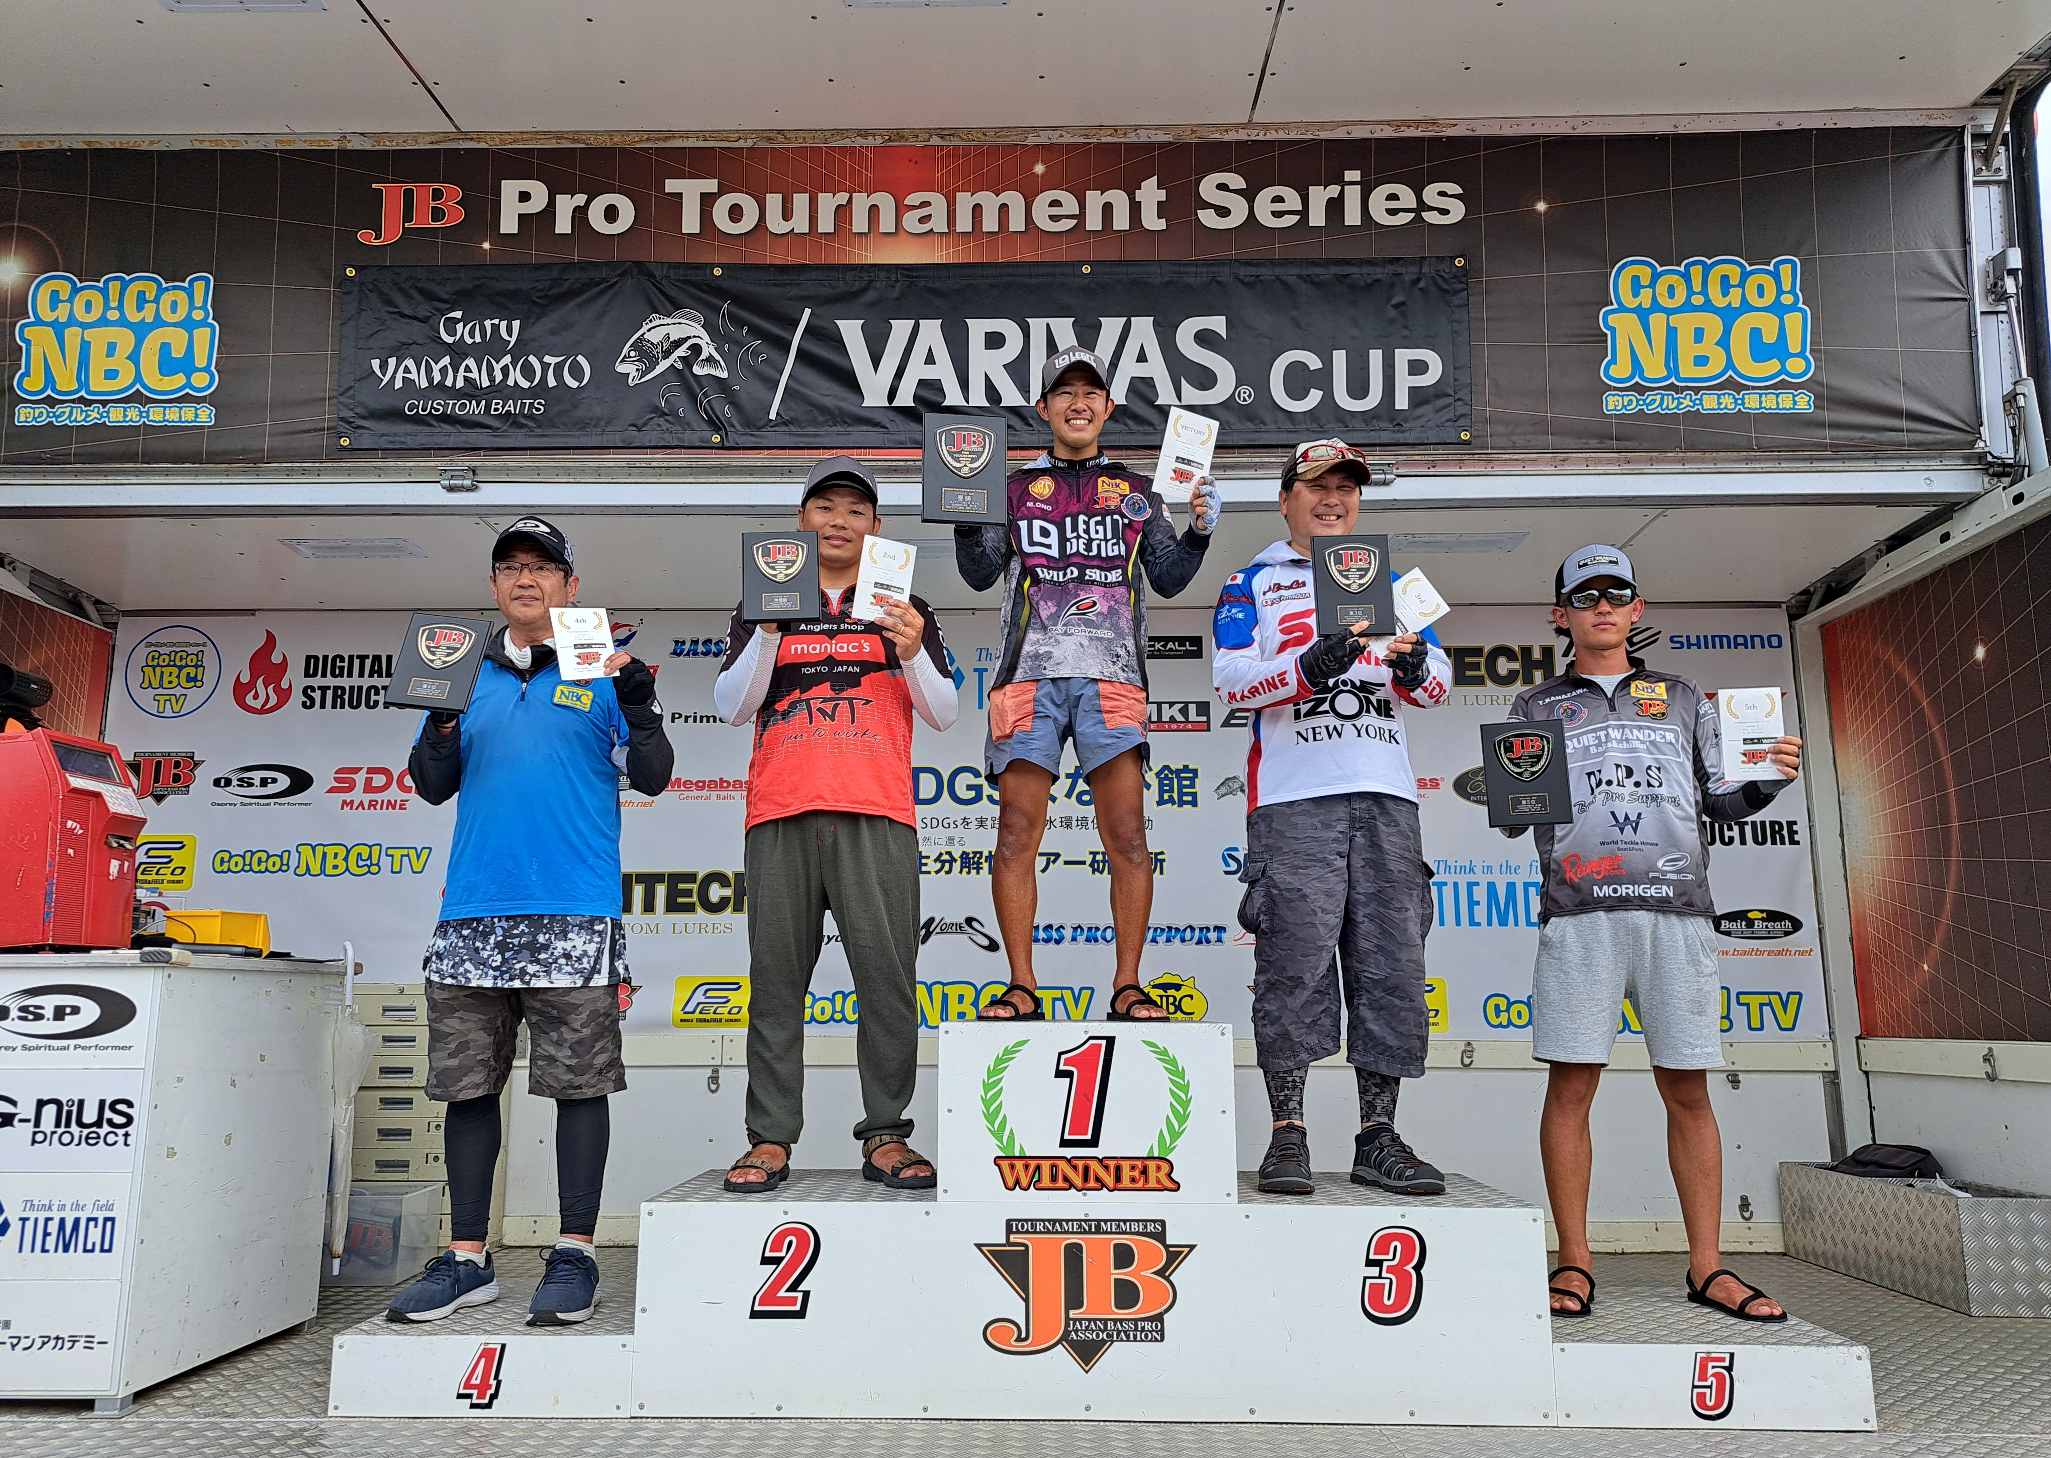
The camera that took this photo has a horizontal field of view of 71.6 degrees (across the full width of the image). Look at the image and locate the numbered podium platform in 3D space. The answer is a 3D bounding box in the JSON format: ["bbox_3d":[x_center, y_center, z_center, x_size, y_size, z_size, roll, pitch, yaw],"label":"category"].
[{"bbox_3d":[0.144,1.056,3.197,3.075,0.778,0.607,0,-11,1],"label":"numbered podium platform"}]

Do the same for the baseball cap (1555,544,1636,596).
[{"bbox_3d":[1.367,-0.407,3.424,0.178,0.138,0.262,-3,-5,16],"label":"baseball cap"}]

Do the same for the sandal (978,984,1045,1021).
[{"bbox_3d":[-0.032,0.638,3.299,0.100,0.085,0.260,-5,-12,26],"label":"sandal"}]

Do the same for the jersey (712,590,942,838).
[{"bbox_3d":[-0.450,-0.063,3.401,0.550,0.620,0.320,1,-11,-4],"label":"jersey"}]

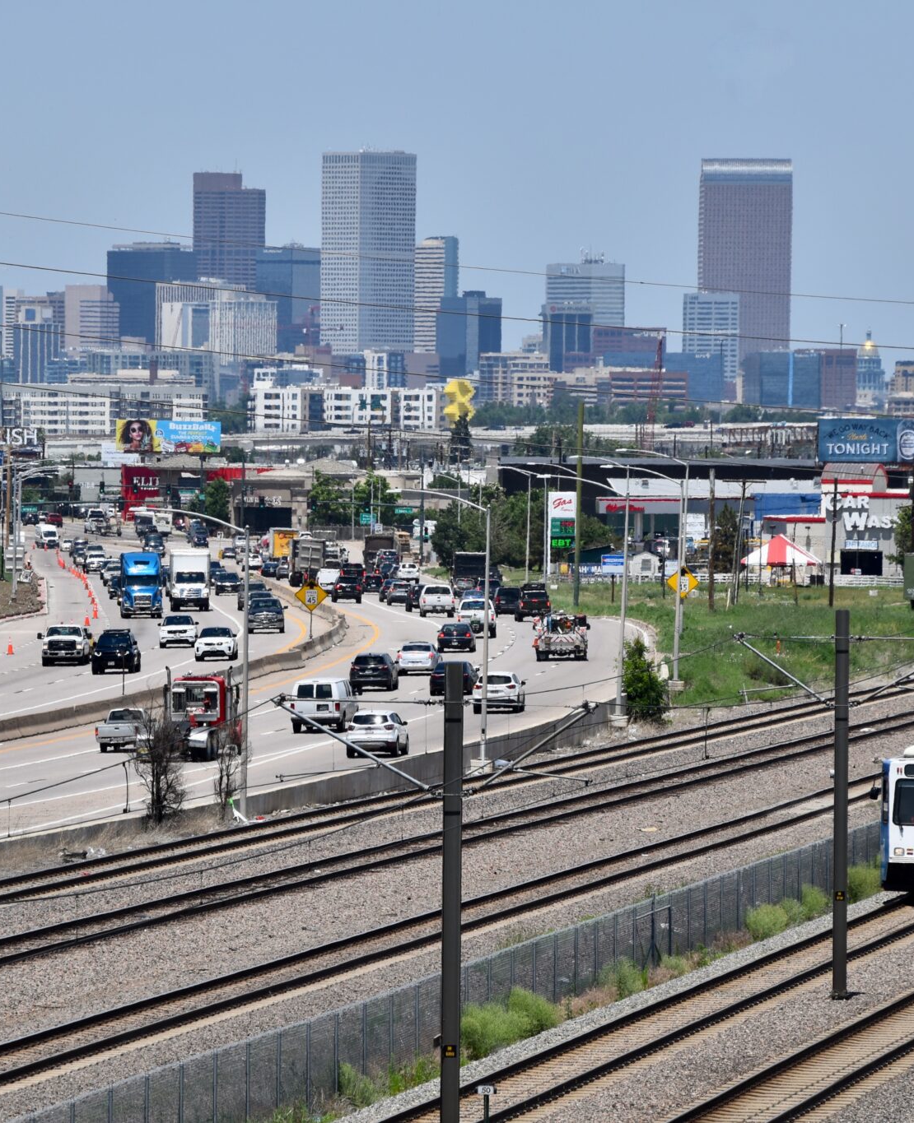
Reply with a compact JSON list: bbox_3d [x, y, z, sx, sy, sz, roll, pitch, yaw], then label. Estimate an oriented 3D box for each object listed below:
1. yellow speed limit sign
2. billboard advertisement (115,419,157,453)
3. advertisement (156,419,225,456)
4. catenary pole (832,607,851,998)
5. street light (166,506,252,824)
[{"bbox_3d":[10.826,1.009,410.000,1.530,1.530,0.080,0,1,2],"label":"yellow speed limit sign"},{"bbox_3d":[-44.333,-17.339,1187.000,5.700,4.450,0.600,0,1,-2],"label":"billboard advertisement"},{"bbox_3d":[-37.036,-17.229,1187.000,9.200,4.450,0.600,0,1,-2],"label":"advertisement"},{"bbox_3d":[7.540,4.745,168.000,0.330,7.670,0.330,1,1,10],"label":"catenary pole"},{"bbox_3d":[-7.760,2.994,248.700,3.400,9.050,0.350,1,1,10],"label":"street light"}]

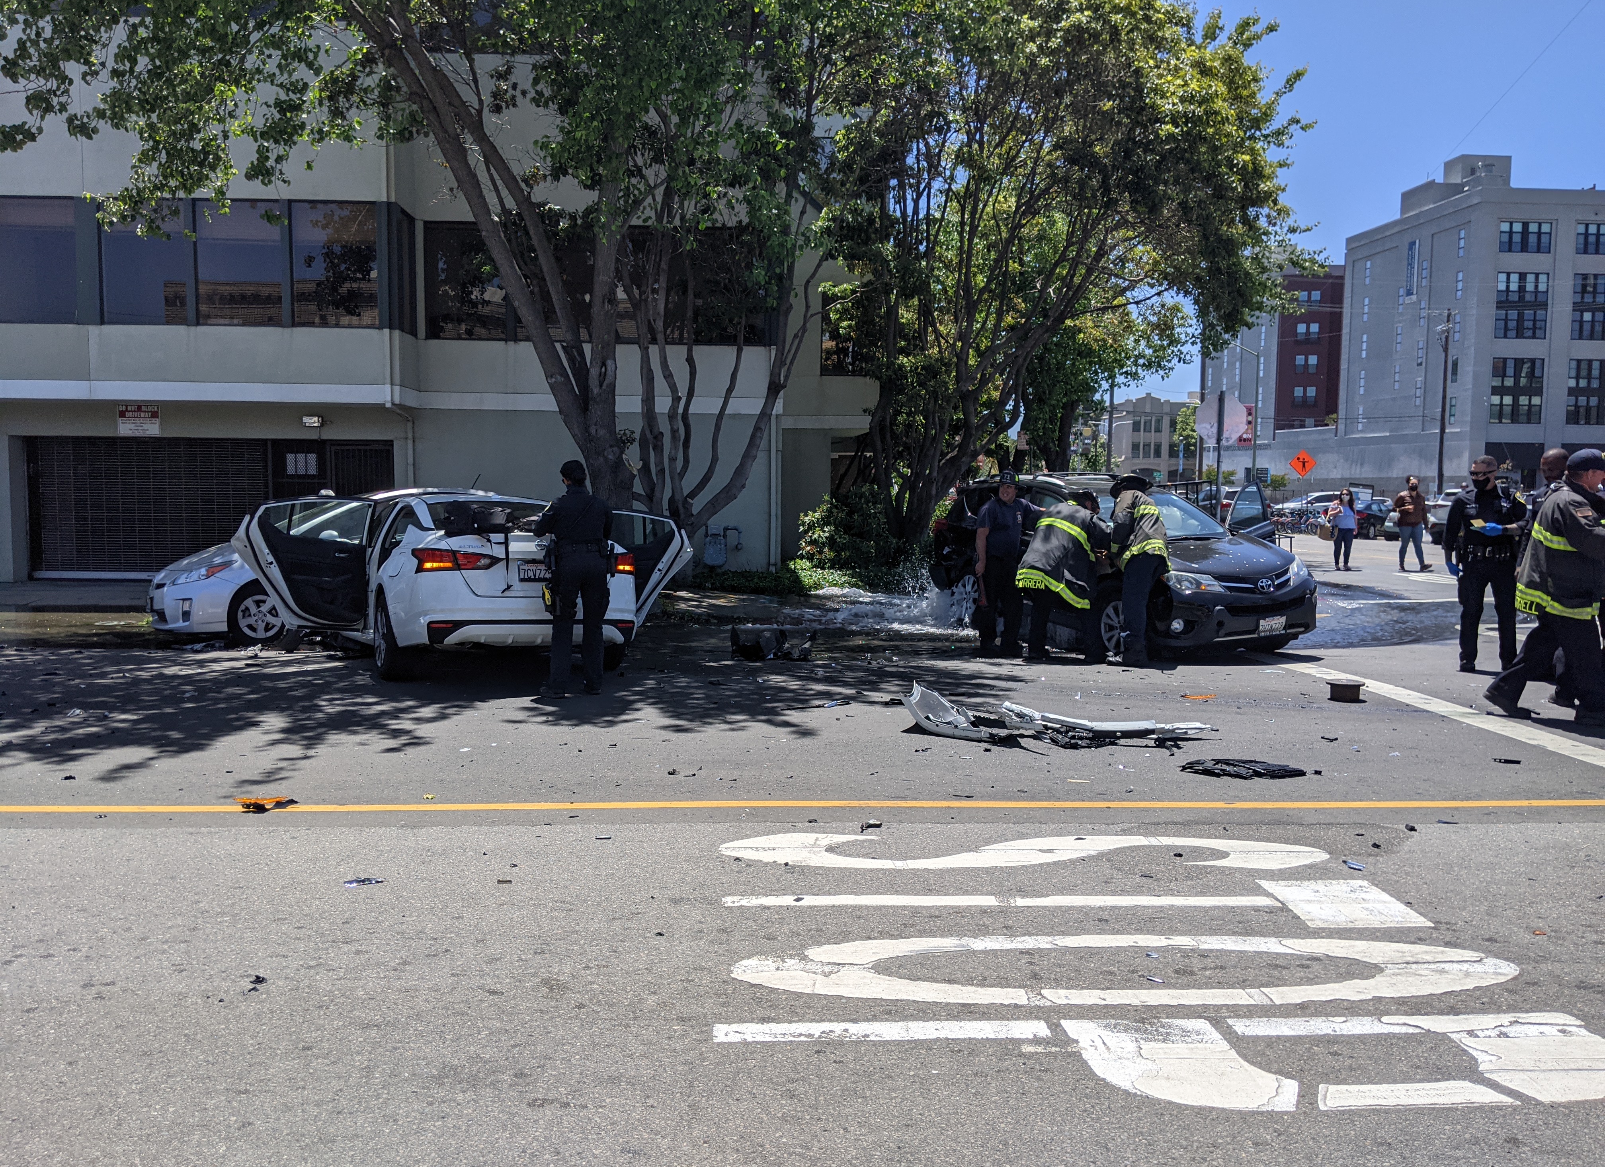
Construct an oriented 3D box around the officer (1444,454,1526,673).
[{"bbox_3d":[5.764,-0.167,10.569,0.600,1.820,0.420,2,5,24],"label":"officer"}]

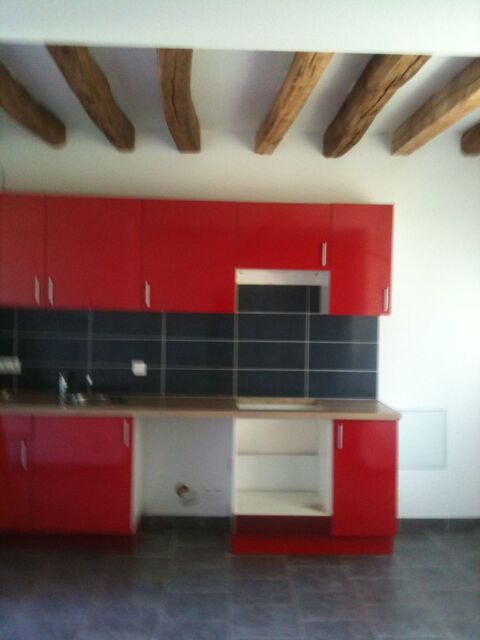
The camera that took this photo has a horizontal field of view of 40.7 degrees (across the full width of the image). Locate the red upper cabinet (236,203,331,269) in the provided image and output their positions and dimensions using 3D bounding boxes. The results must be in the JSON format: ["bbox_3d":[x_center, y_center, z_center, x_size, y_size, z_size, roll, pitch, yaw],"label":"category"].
[{"bbox_3d":[0.273,-0.536,4.299,0.600,0.425,0.360,1,1,-3],"label":"red upper cabinet"}]

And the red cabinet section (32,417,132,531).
[{"bbox_3d":[-0.959,0.935,4.185,0.601,0.706,0.563,1,1,-2],"label":"red cabinet section"}]

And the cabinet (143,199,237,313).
[{"bbox_3d":[-0.328,-0.403,4.272,0.600,0.709,0.360,1,1,-3],"label":"cabinet"}]

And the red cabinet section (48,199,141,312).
[{"bbox_3d":[-0.928,-0.413,4.243,0.600,0.709,0.360,1,1,-3],"label":"red cabinet section"}]

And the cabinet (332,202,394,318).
[{"bbox_3d":[0.770,-0.386,4.325,0.400,0.709,0.360,1,1,-3],"label":"cabinet"}]

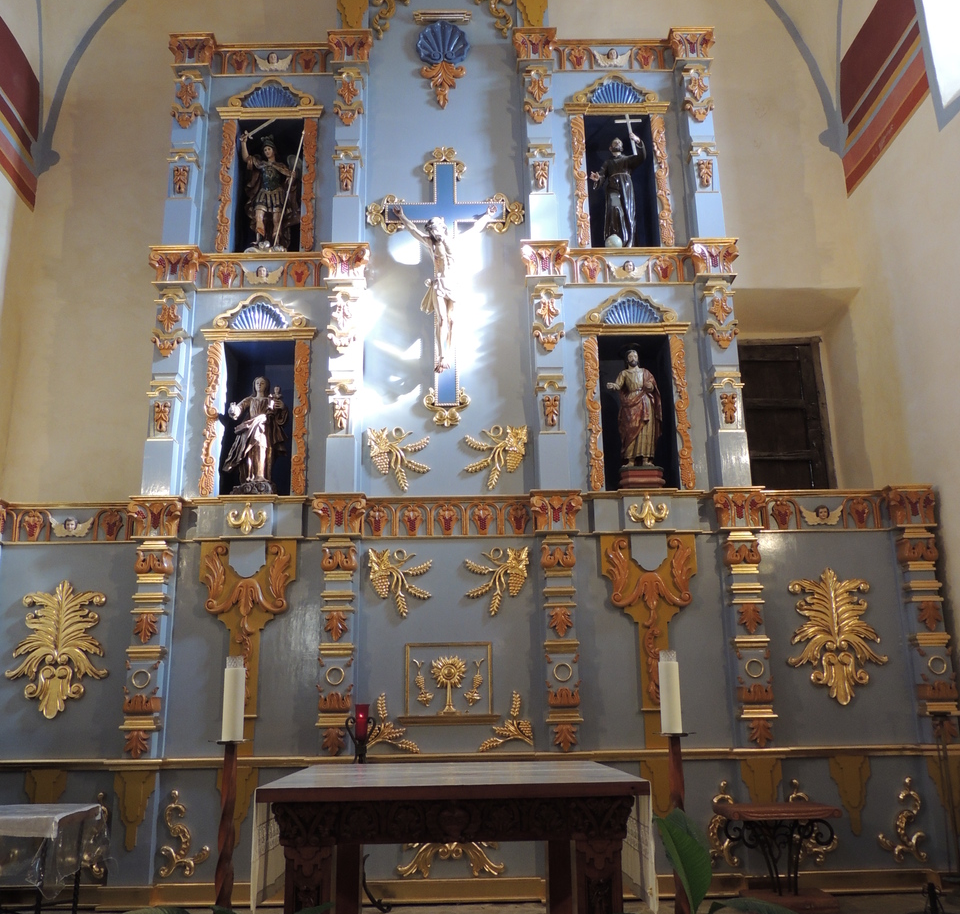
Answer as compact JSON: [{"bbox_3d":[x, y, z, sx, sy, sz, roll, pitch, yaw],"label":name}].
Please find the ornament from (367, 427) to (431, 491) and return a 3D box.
[{"bbox_3d":[-0.621,0.014,6.834,0.491,0.498,0.080,-1,-16,0],"label":"ornament"}]

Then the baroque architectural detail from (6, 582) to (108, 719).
[{"bbox_3d":[-3.066,1.403,6.461,0.743,0.977,0.080,-1,-15,-1],"label":"baroque architectural detail"}]

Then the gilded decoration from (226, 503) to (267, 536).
[{"bbox_3d":[-1.723,0.460,6.582,0.288,0.236,0.070,-1,-16,0],"label":"gilded decoration"}]

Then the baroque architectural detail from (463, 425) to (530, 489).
[{"bbox_3d":[0.116,0.005,6.849,0.486,0.503,0.060,-1,-15,-1],"label":"baroque architectural detail"}]

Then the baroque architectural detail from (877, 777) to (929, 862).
[{"bbox_3d":[2.931,2.538,6.203,0.348,0.560,0.060,-1,-15,-1],"label":"baroque architectural detail"}]

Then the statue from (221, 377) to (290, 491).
[{"bbox_3d":[-1.766,-0.160,7.003,0.451,0.951,0.320,-1,-16,0],"label":"statue"}]

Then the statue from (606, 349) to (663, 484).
[{"bbox_3d":[1.224,-0.306,6.976,0.422,1.186,0.380,-4,-15,9],"label":"statue"}]

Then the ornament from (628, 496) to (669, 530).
[{"bbox_3d":[1.220,0.399,6.414,0.293,0.247,0.060,-1,-15,-1],"label":"ornament"}]

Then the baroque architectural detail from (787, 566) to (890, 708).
[{"bbox_3d":[2.563,1.289,6.410,0.724,0.975,0.100,-1,-15,-1],"label":"baroque architectural detail"}]

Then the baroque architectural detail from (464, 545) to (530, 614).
[{"bbox_3d":[0.127,0.925,6.583,0.476,0.497,0.080,-1,-16,0],"label":"baroque architectural detail"}]

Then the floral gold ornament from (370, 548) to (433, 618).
[{"bbox_3d":[-0.577,0.910,6.441,0.467,0.504,0.080,-1,-15,-1],"label":"floral gold ornament"}]

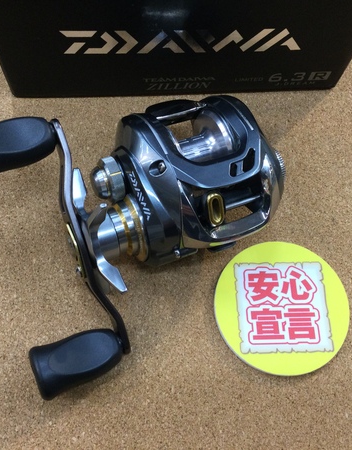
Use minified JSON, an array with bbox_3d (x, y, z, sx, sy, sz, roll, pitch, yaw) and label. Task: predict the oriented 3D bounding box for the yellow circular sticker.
[{"bbox_3d":[0.046,0.035,0.235,0.060,0.002,0.060,2,68,-4],"label":"yellow circular sticker"}]

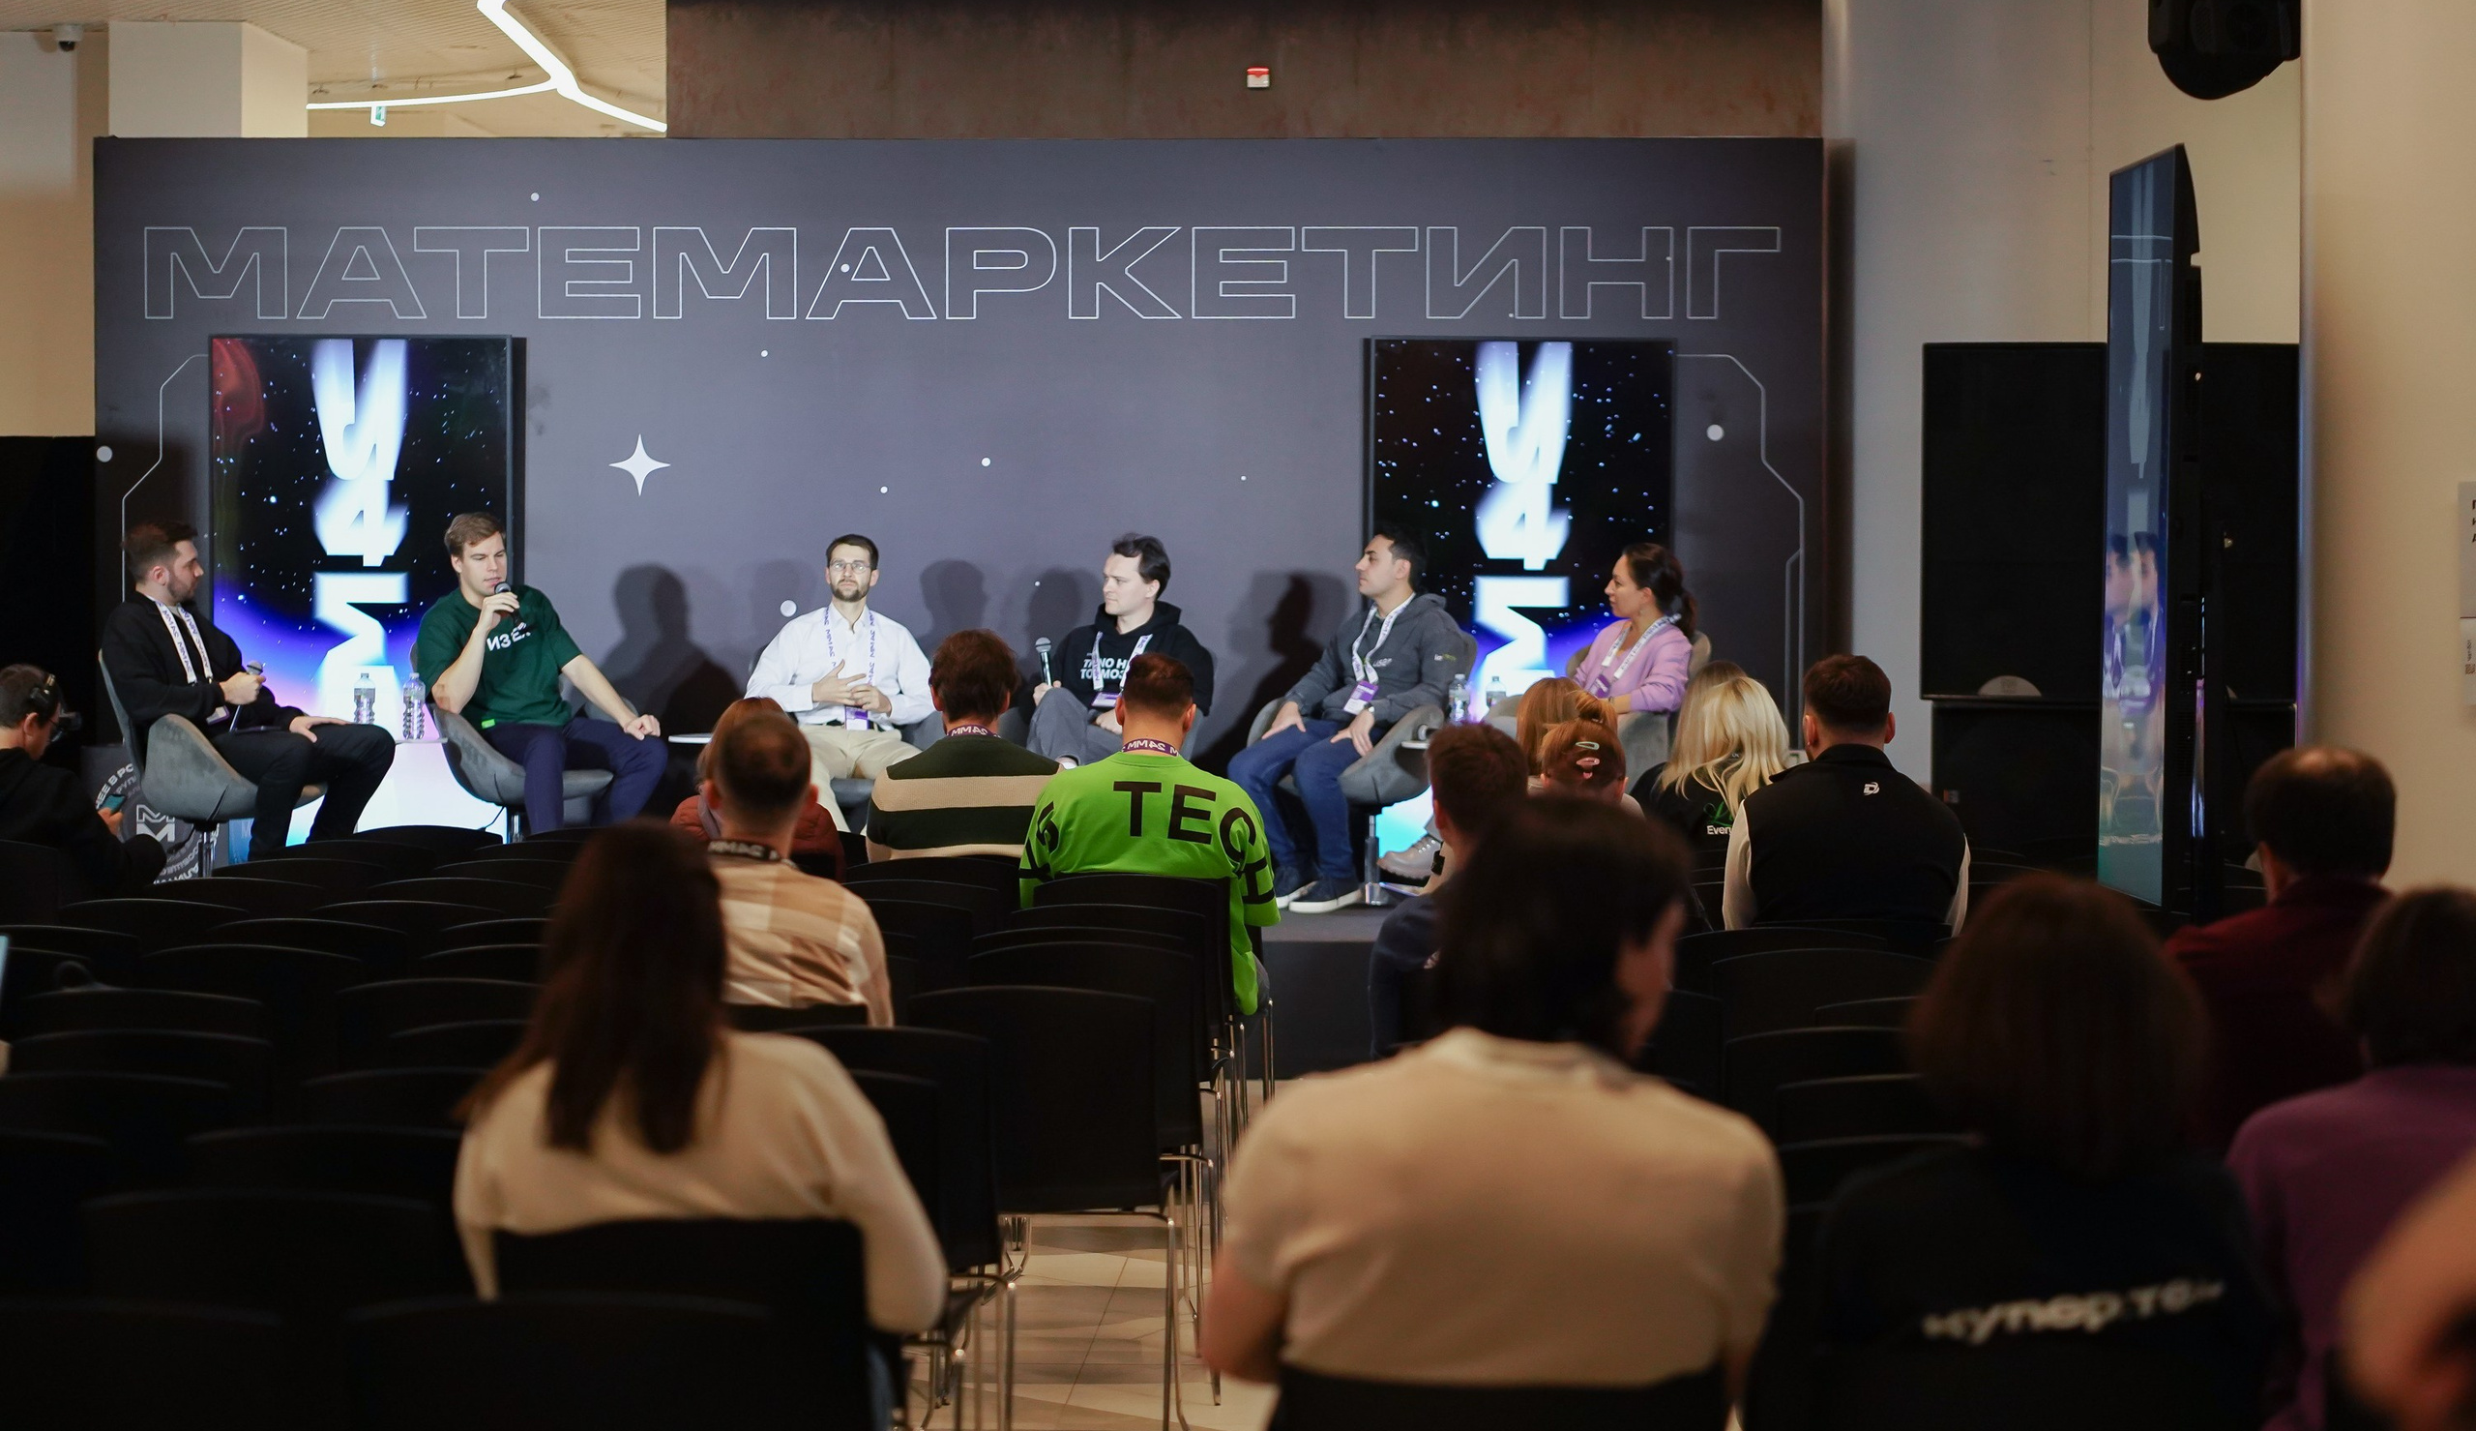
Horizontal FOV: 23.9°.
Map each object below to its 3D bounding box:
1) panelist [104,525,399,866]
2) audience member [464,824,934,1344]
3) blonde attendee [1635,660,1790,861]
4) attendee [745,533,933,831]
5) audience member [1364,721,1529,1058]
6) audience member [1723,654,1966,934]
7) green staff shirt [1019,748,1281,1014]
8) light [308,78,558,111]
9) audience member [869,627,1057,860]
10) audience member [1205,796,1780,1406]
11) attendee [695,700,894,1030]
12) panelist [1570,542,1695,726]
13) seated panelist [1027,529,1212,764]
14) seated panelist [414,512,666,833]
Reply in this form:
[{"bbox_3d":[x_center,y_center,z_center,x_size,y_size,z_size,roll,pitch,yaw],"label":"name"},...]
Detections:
[{"bbox_3d":[-2.990,0.030,17.708,0.800,1.230,0.530,1,2,20],"label":"panelist"},{"bbox_3d":[-0.623,0.730,6.723,0.530,1.245,0.800,0,2,-6],"label":"audience member"},{"bbox_3d":[1.179,0.501,14.218,0.460,1.260,0.760,0,1,0],"label":"blonde attendee"},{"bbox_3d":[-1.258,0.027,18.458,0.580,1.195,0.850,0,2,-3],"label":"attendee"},{"bbox_3d":[0.421,0.642,9.171,0.490,1.285,0.820,0,2,0],"label":"audience member"},{"bbox_3d":[1.235,0.537,11.868,0.530,1.310,0.780,0,1,0],"label":"audience member"},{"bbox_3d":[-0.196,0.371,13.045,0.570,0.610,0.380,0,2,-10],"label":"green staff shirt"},{"bbox_3d":[-4.467,-3.315,31.374,0.350,0.100,2.802,-1,2,-41],"label":"light"},{"bbox_3d":[-0.628,0.469,14.019,0.520,1.360,0.820,0,2,0],"label":"audience member"},{"bbox_3d":[0.241,0.712,5.500,0.540,1.290,0.780,0,1,3],"label":"audience member"},{"bbox_3d":[-0.769,0.611,9.619,0.520,1.280,0.780,0,1,3],"label":"attendee"},{"bbox_3d":[1.038,0.008,18.957,0.950,1.200,0.560,-1,2,-33],"label":"panelist"},{"bbox_3d":[-0.392,0.008,18.957,0.640,1.200,0.850,1,2,27],"label":"seated panelist"},{"bbox_3d":[-2.249,-0.024,18.856,0.680,1.270,0.850,-1,2,-27],"label":"seated panelist"}]

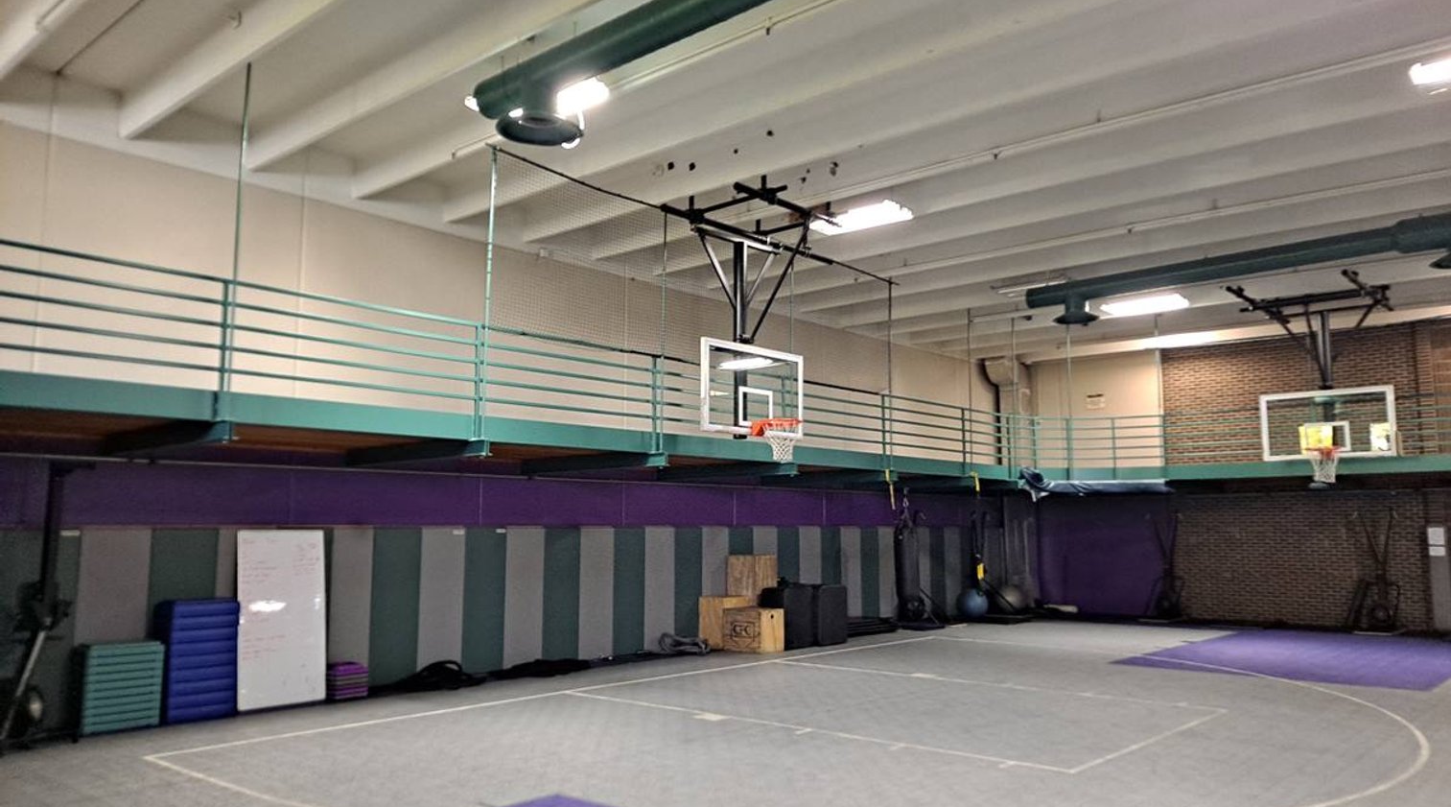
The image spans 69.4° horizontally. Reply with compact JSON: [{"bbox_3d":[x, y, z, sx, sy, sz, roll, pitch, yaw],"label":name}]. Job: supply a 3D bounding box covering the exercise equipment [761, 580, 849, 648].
[{"bbox_3d":[1.203,3.300,16.364,0.577,0.925,1.622,-6,-9,41],"label":"exercise equipment"}]

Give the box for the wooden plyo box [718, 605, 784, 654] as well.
[{"bbox_3d":[0.414,3.367,15.573,0.760,0.610,0.510,-7,-10,44],"label":"wooden plyo box"}]

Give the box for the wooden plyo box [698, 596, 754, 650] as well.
[{"bbox_3d":[0.035,3.333,15.944,0.610,0.760,0.510,6,-9,-42],"label":"wooden plyo box"}]

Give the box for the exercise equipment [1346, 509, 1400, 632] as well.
[{"bbox_3d":[11.410,2.934,18.490,0.880,2.150,0.900,-6,-9,41],"label":"exercise equipment"}]

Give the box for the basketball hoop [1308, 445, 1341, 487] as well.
[{"bbox_3d":[9.356,0.966,16.345,0.488,0.537,0.567,-6,-9,41],"label":"basketball hoop"}]

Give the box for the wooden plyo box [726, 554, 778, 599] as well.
[{"bbox_3d":[0.426,2.729,16.439,0.567,0.677,0.547,-6,-9,41],"label":"wooden plyo box"}]

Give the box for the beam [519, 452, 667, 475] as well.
[{"bbox_3d":[-1.637,0.722,12.725,2.500,0.200,0.130,-6,-9,41],"label":"beam"}]

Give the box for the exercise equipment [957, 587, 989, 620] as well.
[{"bbox_3d":[4.969,4.002,21.017,0.650,0.650,0.650,-6,-9,41],"label":"exercise equipment"}]

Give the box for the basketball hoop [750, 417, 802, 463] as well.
[{"bbox_3d":[0.593,0.431,12.195,0.630,0.500,0.480,-6,-9,41],"label":"basketball hoop"}]

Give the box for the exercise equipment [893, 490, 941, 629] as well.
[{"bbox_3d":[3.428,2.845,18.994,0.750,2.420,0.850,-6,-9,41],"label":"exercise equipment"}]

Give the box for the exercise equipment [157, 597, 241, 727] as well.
[{"bbox_3d":[-5.112,2.467,10.139,0.428,1.104,0.637,-6,-9,41],"label":"exercise equipment"}]

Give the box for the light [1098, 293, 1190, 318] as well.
[{"bbox_3d":[6.946,-1.638,17.496,1.220,0.120,0.500,-6,-9,41],"label":"light"}]

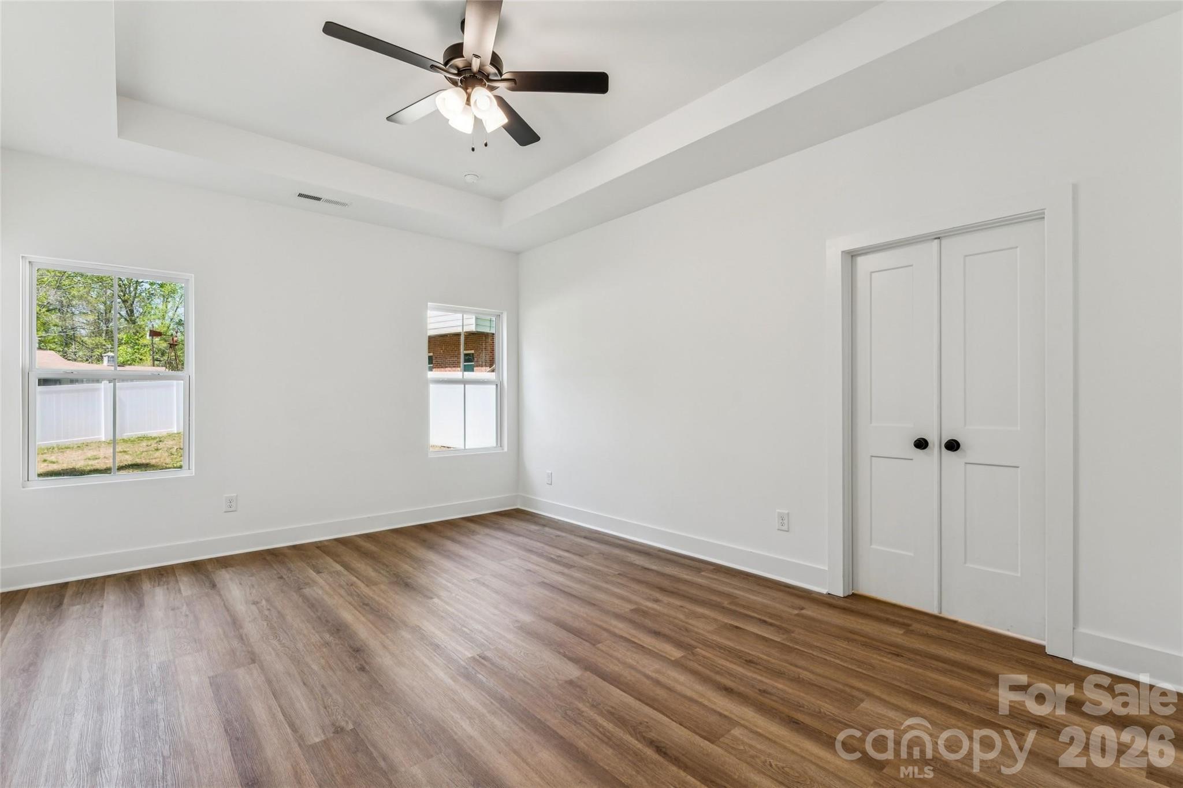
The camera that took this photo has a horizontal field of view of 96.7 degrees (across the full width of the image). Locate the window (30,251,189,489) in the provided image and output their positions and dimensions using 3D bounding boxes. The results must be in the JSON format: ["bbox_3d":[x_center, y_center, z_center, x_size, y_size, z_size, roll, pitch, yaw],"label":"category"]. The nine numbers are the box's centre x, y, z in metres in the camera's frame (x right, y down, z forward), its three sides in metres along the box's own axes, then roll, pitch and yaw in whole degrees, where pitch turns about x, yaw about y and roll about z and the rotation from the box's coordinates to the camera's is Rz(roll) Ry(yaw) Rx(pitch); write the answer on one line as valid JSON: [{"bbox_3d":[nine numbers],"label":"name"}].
[{"bbox_3d":[-3.299,-0.148,3.642,0.860,1.430,0.090,0,0,-39],"label":"window"}]

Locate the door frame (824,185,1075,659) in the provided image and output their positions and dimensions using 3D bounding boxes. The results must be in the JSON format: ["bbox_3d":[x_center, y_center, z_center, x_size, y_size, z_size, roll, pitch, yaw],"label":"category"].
[{"bbox_3d":[1.850,0.133,2.826,0.140,2.145,1.100,0,0,-42],"label":"door frame"}]

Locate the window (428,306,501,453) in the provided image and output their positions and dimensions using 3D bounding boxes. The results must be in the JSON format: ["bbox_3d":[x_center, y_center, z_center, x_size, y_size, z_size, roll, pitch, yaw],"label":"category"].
[{"bbox_3d":[-1.259,-0.143,5.311,0.850,1.430,0.090,0,0,-39],"label":"window"}]

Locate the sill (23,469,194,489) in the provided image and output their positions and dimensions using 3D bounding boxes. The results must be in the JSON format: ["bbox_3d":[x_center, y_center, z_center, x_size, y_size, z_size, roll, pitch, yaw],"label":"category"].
[{"bbox_3d":[-3.281,0.581,3.622,0.875,0.040,0.100,0,0,-39],"label":"sill"}]

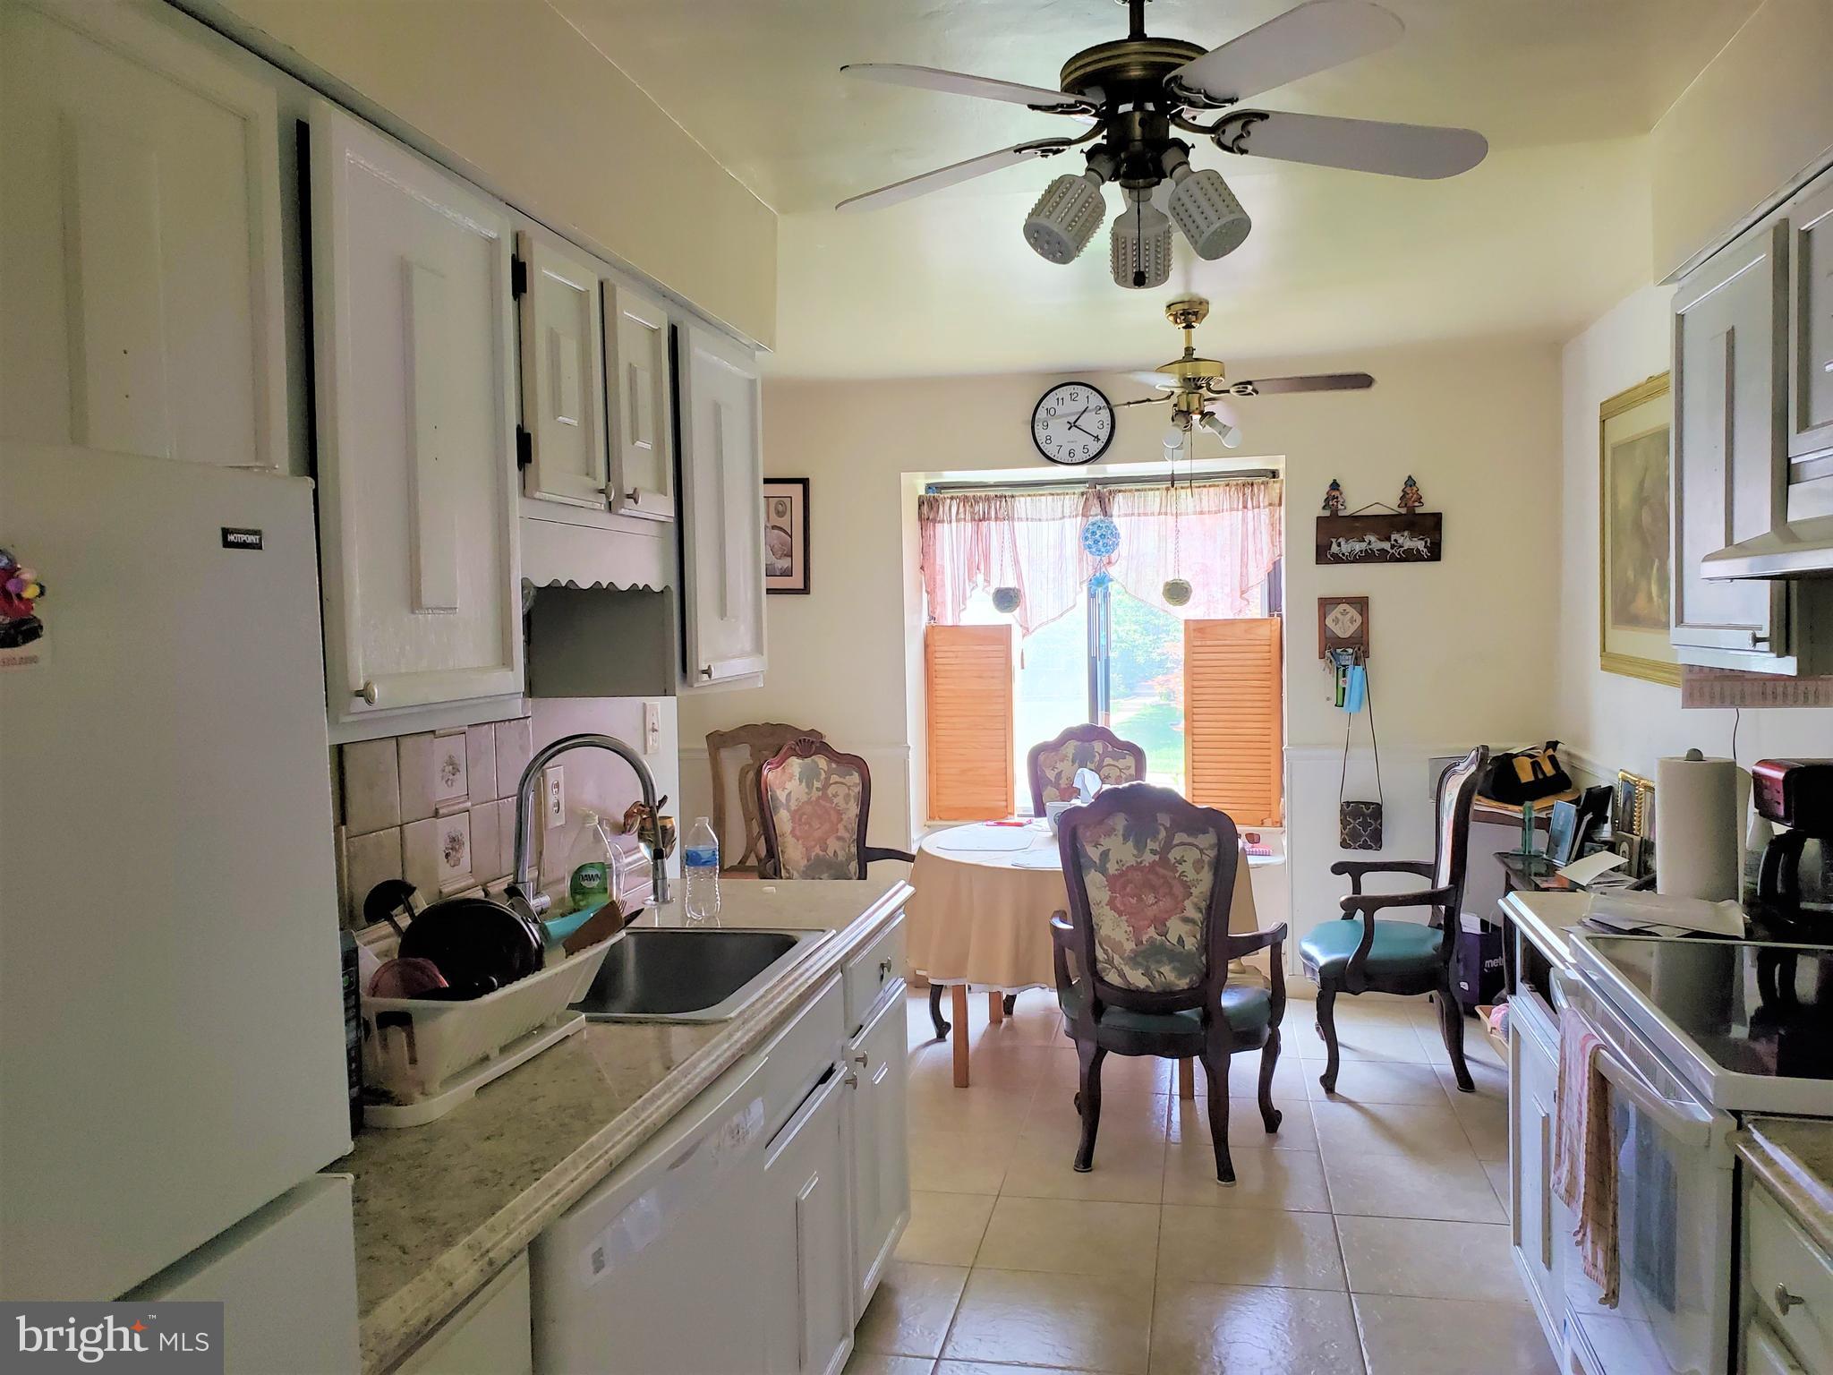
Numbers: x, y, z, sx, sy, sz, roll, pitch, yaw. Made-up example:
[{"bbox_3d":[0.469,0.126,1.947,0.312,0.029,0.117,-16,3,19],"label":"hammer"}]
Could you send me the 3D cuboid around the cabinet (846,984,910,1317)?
[{"bbox_3d":[-0.351,0.922,2.874,0.560,0.500,0.520,-1,3,12],"label":"cabinet"}]

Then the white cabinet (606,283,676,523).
[{"bbox_3d":[-0.653,-0.502,2.521,0.328,0.395,0.275,-1,3,13],"label":"white cabinet"}]

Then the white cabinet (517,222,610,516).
[{"bbox_3d":[-0.685,-0.470,2.154,0.300,0.385,0.280,-1,3,12],"label":"white cabinet"}]

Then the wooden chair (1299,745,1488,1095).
[{"bbox_3d":[1.554,0.723,4.501,0.598,1.060,0.600,-1,3,13],"label":"wooden chair"}]

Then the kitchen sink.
[{"bbox_3d":[-0.486,0.573,2.387,0.540,0.190,0.620,-1,3,13],"label":"kitchen sink"}]

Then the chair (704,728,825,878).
[{"bbox_3d":[-0.621,0.702,5.354,0.510,1.075,0.550,-1,3,4],"label":"chair"}]

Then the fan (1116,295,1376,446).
[{"bbox_3d":[0.830,-0.936,4.179,1.060,0.480,1.060,-1,3,13],"label":"fan"}]

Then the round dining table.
[{"bbox_3d":[0.570,0.878,4.581,1.170,0.745,1.170,-1,3,0],"label":"round dining table"}]

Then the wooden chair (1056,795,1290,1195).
[{"bbox_3d":[0.683,0.754,3.799,0.630,1.060,0.600,0,3,18],"label":"wooden chair"}]

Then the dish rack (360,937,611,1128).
[{"bbox_3d":[-0.638,0.418,1.793,0.320,0.140,0.450,-1,3,12],"label":"dish rack"}]

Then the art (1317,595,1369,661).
[{"bbox_3d":[1.629,-0.223,5.243,0.190,0.247,0.030,-1,3,13],"label":"art"}]

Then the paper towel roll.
[{"bbox_3d":[1.393,0.269,2.460,0.145,0.295,0.145,-1,3,12],"label":"paper towel roll"}]

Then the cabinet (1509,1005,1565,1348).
[{"bbox_3d":[1.482,0.938,2.616,0.588,0.580,0.390,-1,3,13],"label":"cabinet"}]

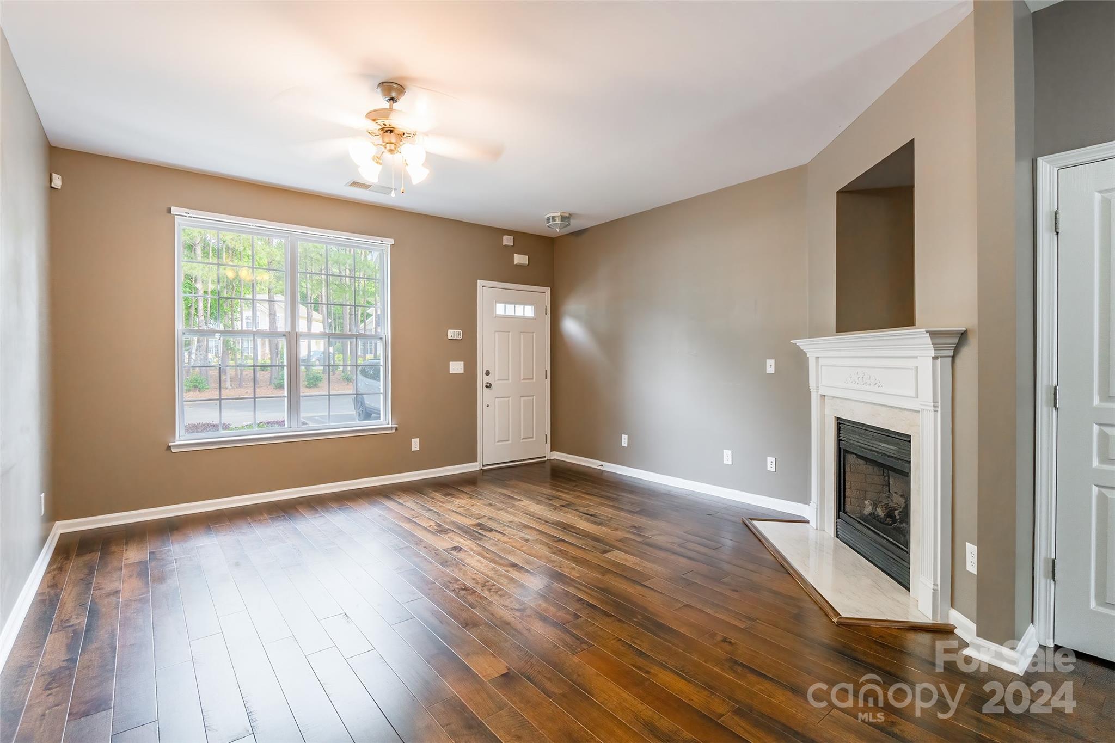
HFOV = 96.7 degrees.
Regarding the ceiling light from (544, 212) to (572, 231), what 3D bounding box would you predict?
[{"bbox_3d":[0.009,-1.546,5.168,0.280,0.170,0.280,-1,2,-40],"label":"ceiling light"}]

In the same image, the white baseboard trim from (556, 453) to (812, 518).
[{"bbox_3d":[0.969,1.074,5.033,0.022,0.092,3.040,-1,2,-40],"label":"white baseboard trim"}]

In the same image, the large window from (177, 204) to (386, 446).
[{"bbox_3d":[-2.350,-0.348,4.440,1.690,1.820,0.100,-1,1,-37],"label":"large window"}]

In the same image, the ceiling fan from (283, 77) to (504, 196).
[{"bbox_3d":[-0.927,-1.284,2.777,1.300,0.590,1.300,-1,1,-37],"label":"ceiling fan"}]

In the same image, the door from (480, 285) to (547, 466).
[{"bbox_3d":[-0.492,0.057,5.807,0.885,2.020,0.050,-1,1,-37],"label":"door"}]

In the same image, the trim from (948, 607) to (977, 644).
[{"bbox_3d":[1.800,1.129,2.194,0.030,0.093,0.165,0,1,4],"label":"trim"}]

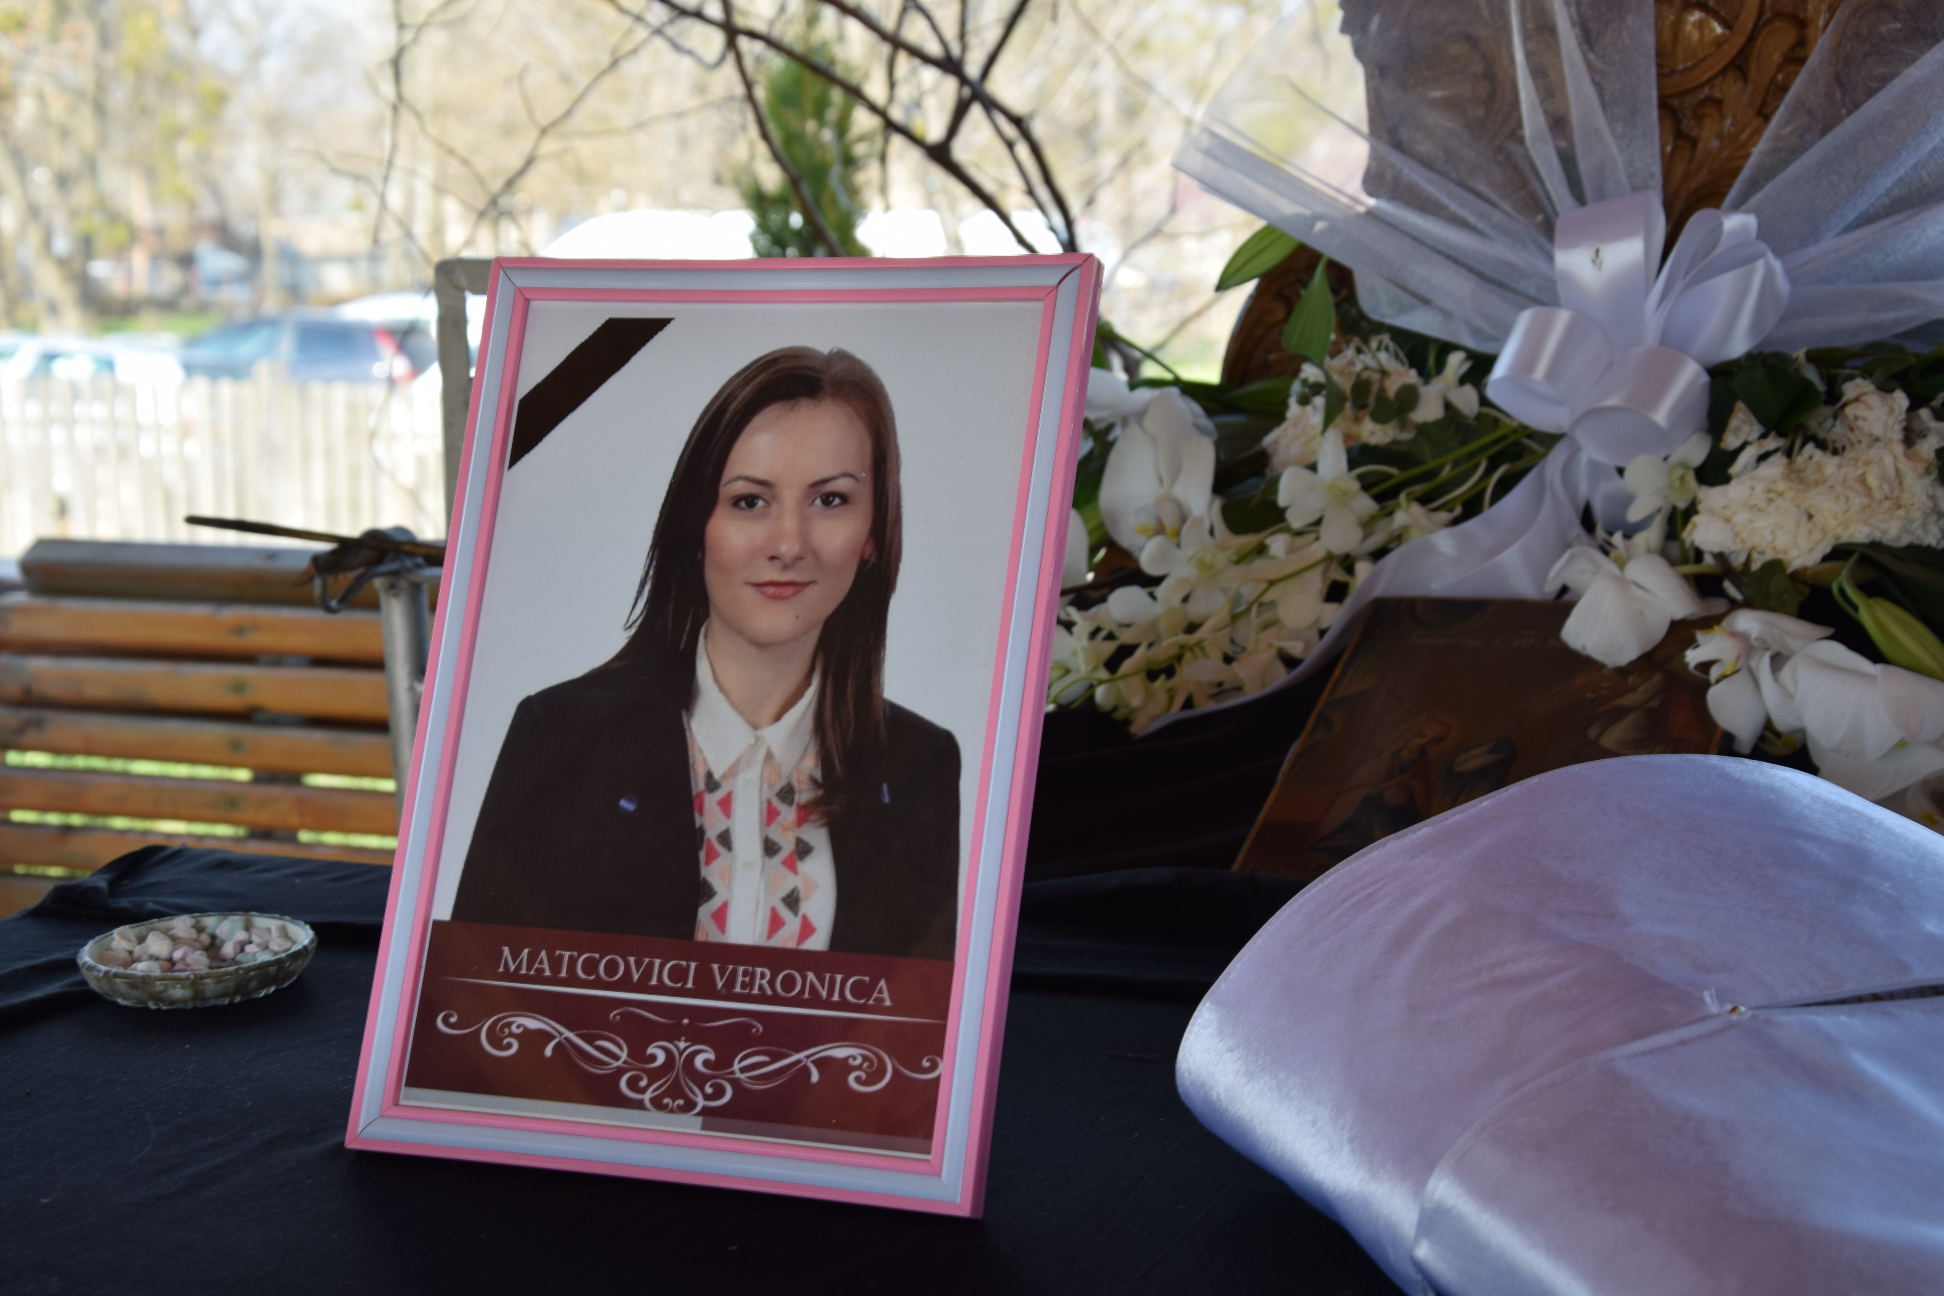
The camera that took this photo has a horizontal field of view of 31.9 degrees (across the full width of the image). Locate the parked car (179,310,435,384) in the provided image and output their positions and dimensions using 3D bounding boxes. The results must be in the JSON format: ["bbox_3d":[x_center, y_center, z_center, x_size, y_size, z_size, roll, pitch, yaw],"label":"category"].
[{"bbox_3d":[-6.955,-2.727,34.500,4.300,1.480,1.760,3,10,20],"label":"parked car"}]

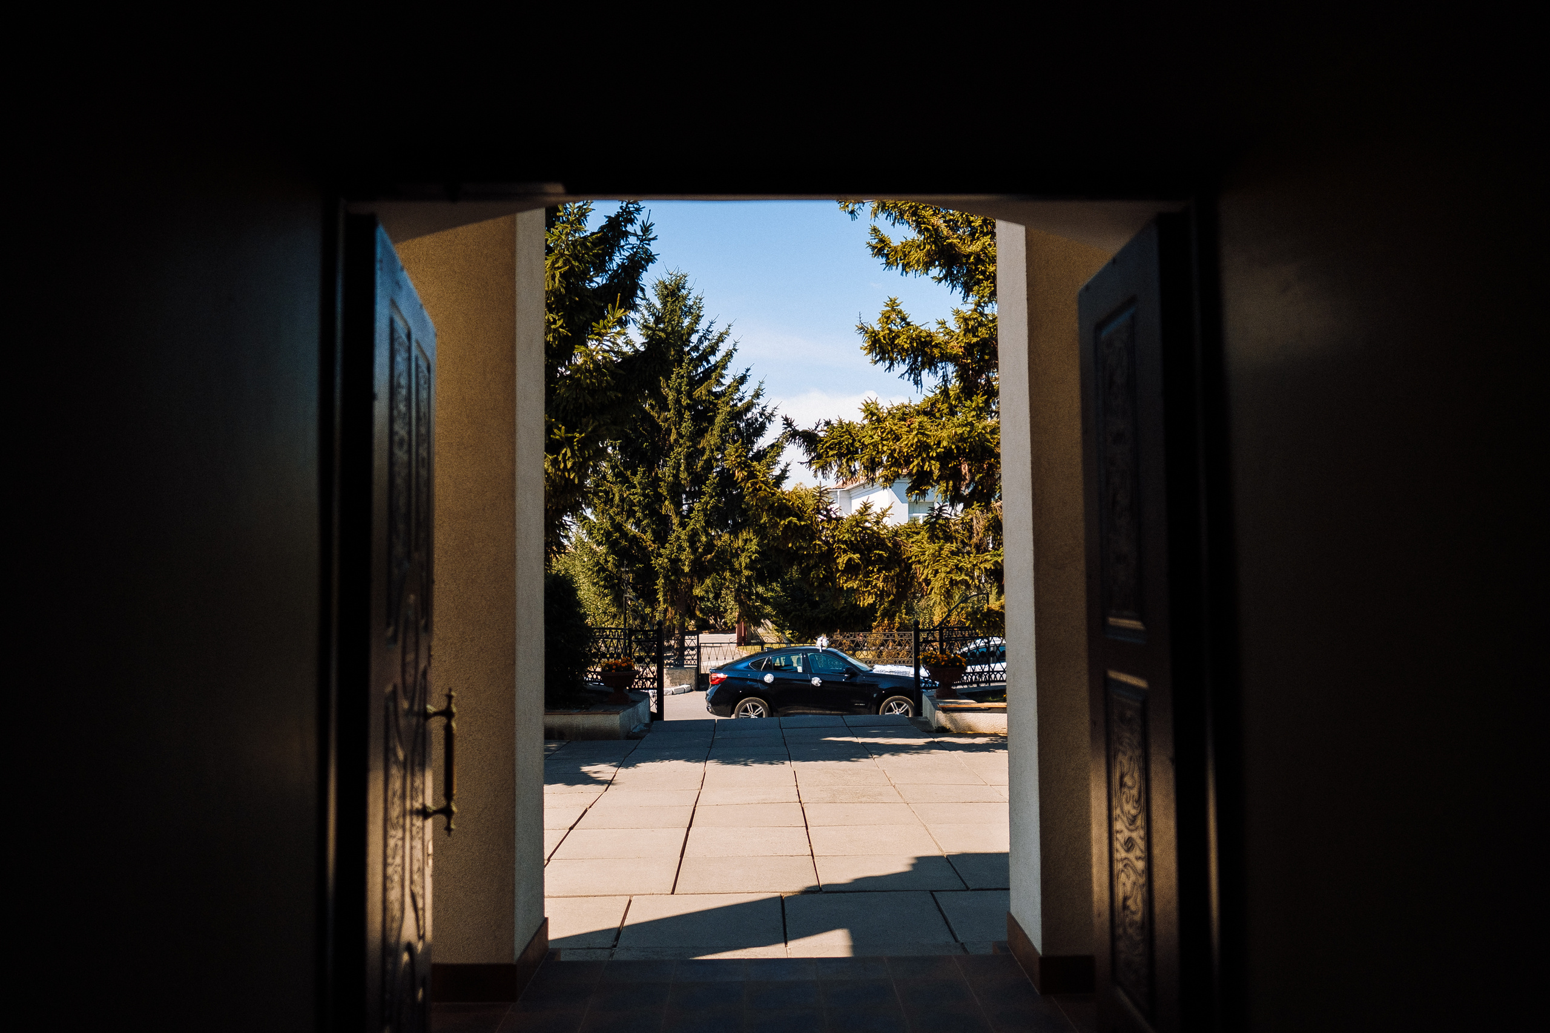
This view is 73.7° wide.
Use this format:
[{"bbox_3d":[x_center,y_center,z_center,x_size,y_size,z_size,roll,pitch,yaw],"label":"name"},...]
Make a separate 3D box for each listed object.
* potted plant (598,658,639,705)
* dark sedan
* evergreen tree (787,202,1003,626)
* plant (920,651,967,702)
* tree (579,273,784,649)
[{"bbox_3d":[-2.390,2.518,15.750,0.640,0.730,0.620,0,-3,-1],"label":"potted plant"},{"bbox_3d":[1.000,3.590,21.850,4.910,1.700,2.020,0,-3,-2],"label":"dark sedan"},{"bbox_3d":[4.600,-3.400,20.300,8.700,15.000,8.500,0,-3,-1],"label":"evergreen tree"},{"bbox_3d":[2.606,2.455,16.000,0.690,0.790,0.660,0,-3,-1],"label":"plant"},{"bbox_3d":[-2.816,-1.307,31.000,6.200,12.000,6.100,0,-3,-1],"label":"tree"}]

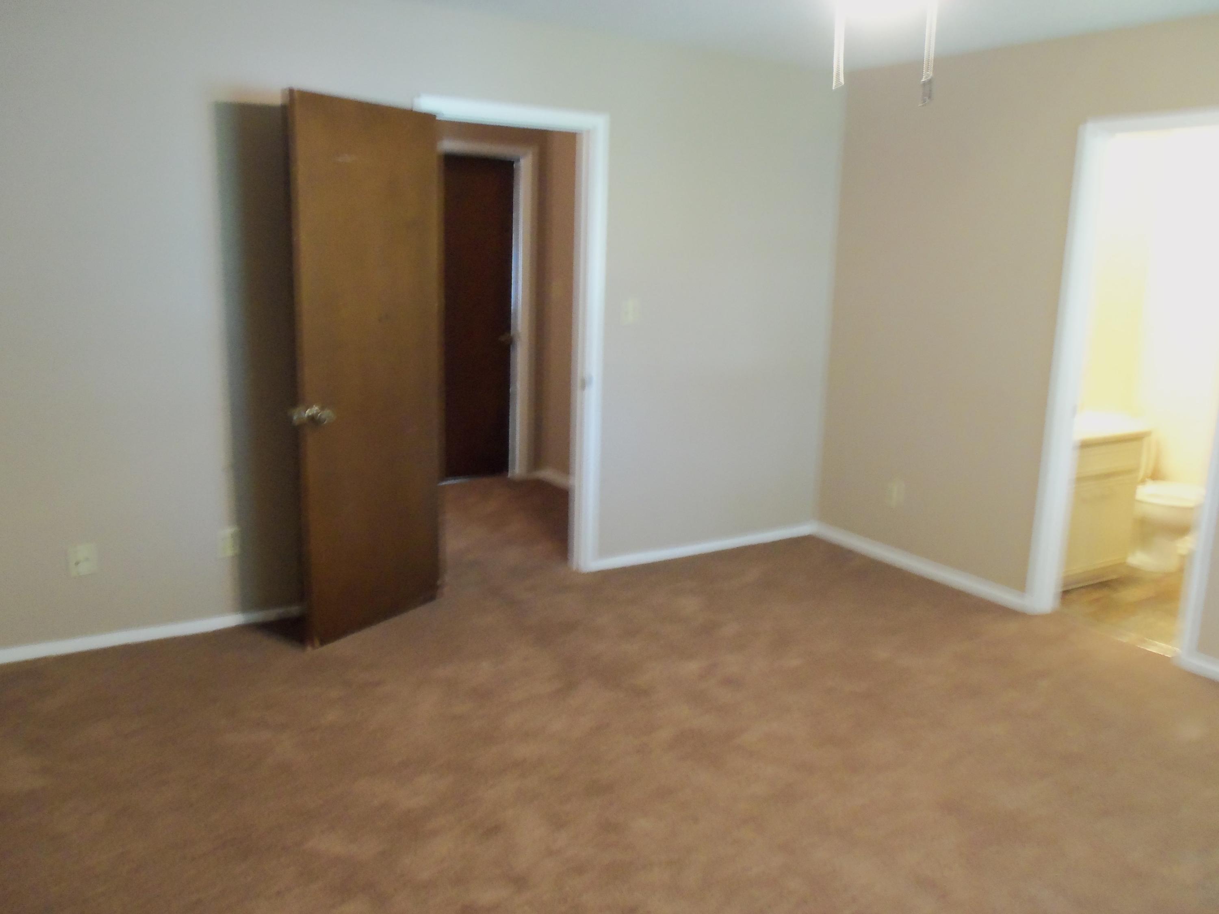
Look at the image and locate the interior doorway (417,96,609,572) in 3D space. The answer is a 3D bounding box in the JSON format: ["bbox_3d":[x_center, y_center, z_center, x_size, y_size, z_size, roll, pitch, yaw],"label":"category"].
[{"bbox_3d":[-0.446,-0.458,4.404,0.900,2.110,0.140,-5,14,-31],"label":"interior doorway"}]

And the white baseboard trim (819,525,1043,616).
[{"bbox_3d":[1.503,0.535,4.954,0.015,0.068,1.386,-5,14,-31],"label":"white baseboard trim"}]

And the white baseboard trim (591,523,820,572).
[{"bbox_3d":[0.543,0.464,5.160,1.426,0.068,0.015,-5,14,-31],"label":"white baseboard trim"}]

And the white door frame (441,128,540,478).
[{"bbox_3d":[-0.897,-0.838,6.165,0.885,2.105,0.135,-5,14,-31],"label":"white door frame"}]

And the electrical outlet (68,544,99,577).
[{"bbox_3d":[-1.917,0.378,3.597,0.082,0.120,0.010,-5,14,-31],"label":"electrical outlet"}]

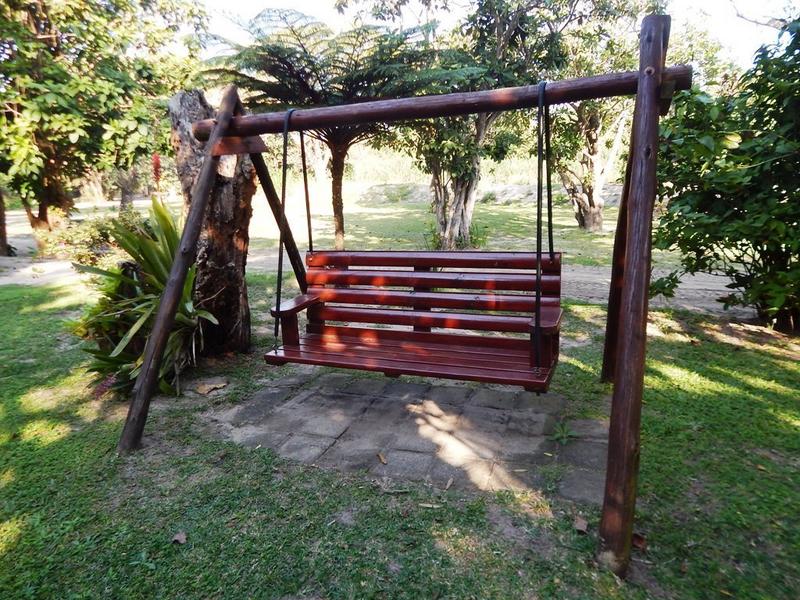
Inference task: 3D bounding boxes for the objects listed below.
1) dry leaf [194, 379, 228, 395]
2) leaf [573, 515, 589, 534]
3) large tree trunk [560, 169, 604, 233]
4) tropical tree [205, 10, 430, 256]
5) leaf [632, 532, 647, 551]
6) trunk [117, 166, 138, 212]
[{"bbox_3d":[-1.331,0.609,3.732,0.240,0.050,0.180,-6,14,-20],"label":"dry leaf"},{"bbox_3d":[0.743,0.932,2.186,0.070,0.030,0.090,4,14,20],"label":"leaf"},{"bbox_3d":[4.875,-2.658,14.238,1.015,1.653,0.800,3,13,18],"label":"large tree trunk"},{"bbox_3d":[-1.401,-3.202,10.741,4.150,4.383,4.150,-3,13,-7],"label":"tropical tree"},{"bbox_3d":[0.929,0.953,2.079,0.075,0.030,0.090,5,14,26],"label":"leaf"},{"bbox_3d":[-10.519,-4.143,20.551,0.650,1.950,0.650,-7,14,-26],"label":"trunk"}]

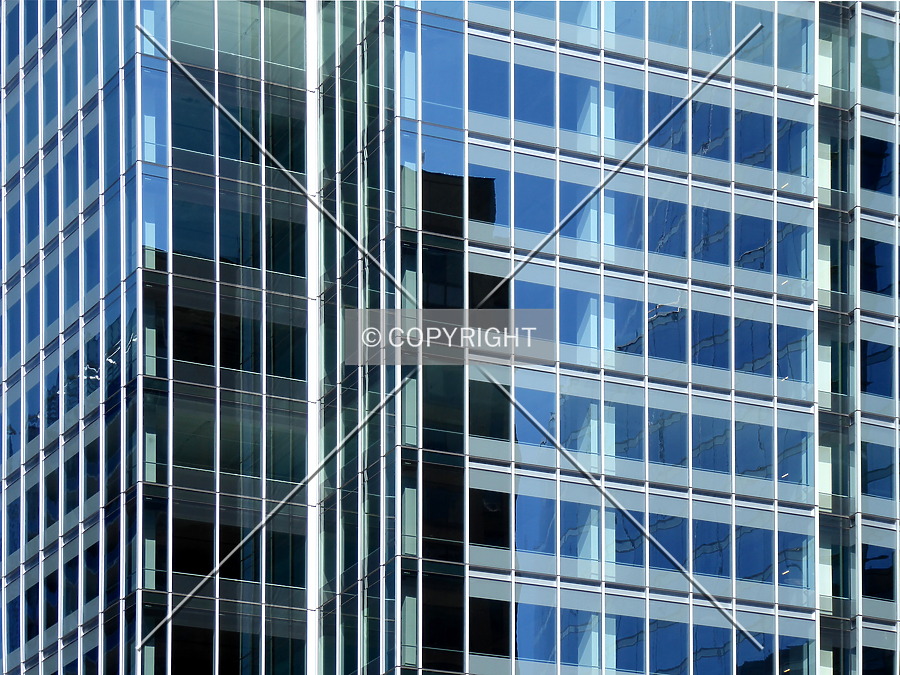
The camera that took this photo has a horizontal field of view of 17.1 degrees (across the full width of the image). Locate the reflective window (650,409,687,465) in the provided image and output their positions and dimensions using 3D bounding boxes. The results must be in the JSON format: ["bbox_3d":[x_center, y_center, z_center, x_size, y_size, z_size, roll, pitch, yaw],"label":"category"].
[{"bbox_3d":[7.601,3.497,104.447,1.605,1.821,0.100,4,-10,-25],"label":"reflective window"}]

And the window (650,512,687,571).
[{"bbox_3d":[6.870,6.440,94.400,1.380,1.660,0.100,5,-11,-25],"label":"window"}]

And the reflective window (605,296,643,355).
[{"bbox_3d":[6.059,-0.414,104.358,1.592,1.814,0.100,4,-10,-25],"label":"reflective window"}]

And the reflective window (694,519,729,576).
[{"bbox_3d":[8.310,6.680,95.060,1.400,1.670,0.100,5,-11,-25],"label":"reflective window"}]

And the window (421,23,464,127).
[{"bbox_3d":[-0.290,-9.050,103.670,1.640,3.470,0.100,0,0,-28],"label":"window"}]

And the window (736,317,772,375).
[{"bbox_3d":[11.110,0.370,109.490,1.660,2.070,0.100,0,0,-28],"label":"window"}]

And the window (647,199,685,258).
[{"bbox_3d":[7.840,-3.970,107.820,1.610,2.040,0.100,0,0,-28],"label":"window"}]

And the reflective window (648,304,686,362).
[{"bbox_3d":[7.647,-0.136,105.077,1.615,1.826,0.100,4,-10,-25],"label":"reflective window"}]

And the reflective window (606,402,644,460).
[{"bbox_3d":[6.280,3.360,107.020,1.590,2.020,0.100,0,0,-28],"label":"reflective window"}]

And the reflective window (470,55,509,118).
[{"bbox_3d":[1.336,-8.644,103.458,1.623,1.907,0.100,4,-10,-25],"label":"reflective window"}]

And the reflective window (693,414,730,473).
[{"bbox_3d":[9.201,3.732,105.180,1.628,1.834,0.100,4,-10,-25],"label":"reflective window"}]

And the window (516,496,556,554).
[{"bbox_3d":[2.877,6.363,101.690,1.607,1.854,0.100,4,-10,-25],"label":"window"}]

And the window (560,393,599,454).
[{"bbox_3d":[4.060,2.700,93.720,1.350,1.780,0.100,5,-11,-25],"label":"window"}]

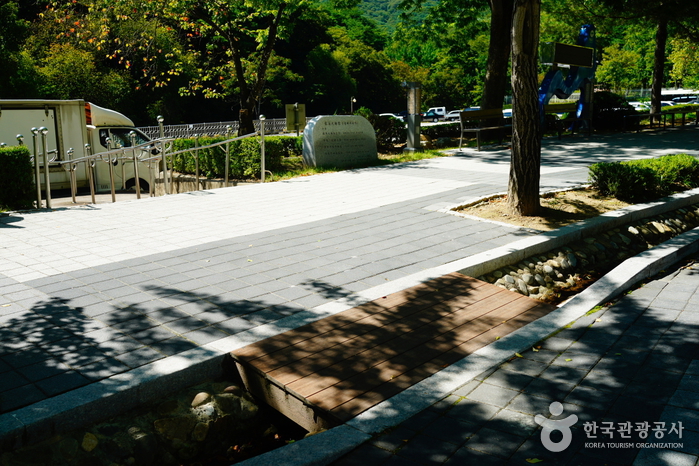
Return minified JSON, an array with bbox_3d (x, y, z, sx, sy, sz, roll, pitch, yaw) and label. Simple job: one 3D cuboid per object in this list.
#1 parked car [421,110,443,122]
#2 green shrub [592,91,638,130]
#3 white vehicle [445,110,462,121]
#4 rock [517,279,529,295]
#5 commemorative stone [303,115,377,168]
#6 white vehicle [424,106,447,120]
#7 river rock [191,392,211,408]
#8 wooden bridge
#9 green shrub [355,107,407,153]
[{"bbox_3d":[10.100,-14.681,86.000,4.500,1.430,1.750,4,12,17],"label":"parked car"},{"bbox_3d":[7.226,-3.340,18.600,1.300,1.120,1.250,4,12,17],"label":"green shrub"},{"bbox_3d":[15.132,-16.702,97.000,4.400,1.550,1.780,0,11,2],"label":"white vehicle"},{"bbox_3d":[1.427,0.444,5.590,0.095,0.105,0.070,10,15,40],"label":"rock"},{"bbox_3d":[-0.120,-1.439,10.487,1.070,0.770,0.380,-6,13,-28],"label":"commemorative stone"},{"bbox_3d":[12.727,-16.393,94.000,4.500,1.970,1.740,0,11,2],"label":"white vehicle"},{"bbox_3d":[-0.723,0.813,3.307,0.083,0.060,0.067,0,11,0],"label":"river rock"},{"bbox_3d":[0.361,0.634,3.883,0.860,0.200,2.000,15,20,40],"label":"wooden bridge"},{"bbox_3d":[0.600,-2.071,13.600,1.100,0.950,1.100,-1,11,-6],"label":"green shrub"}]

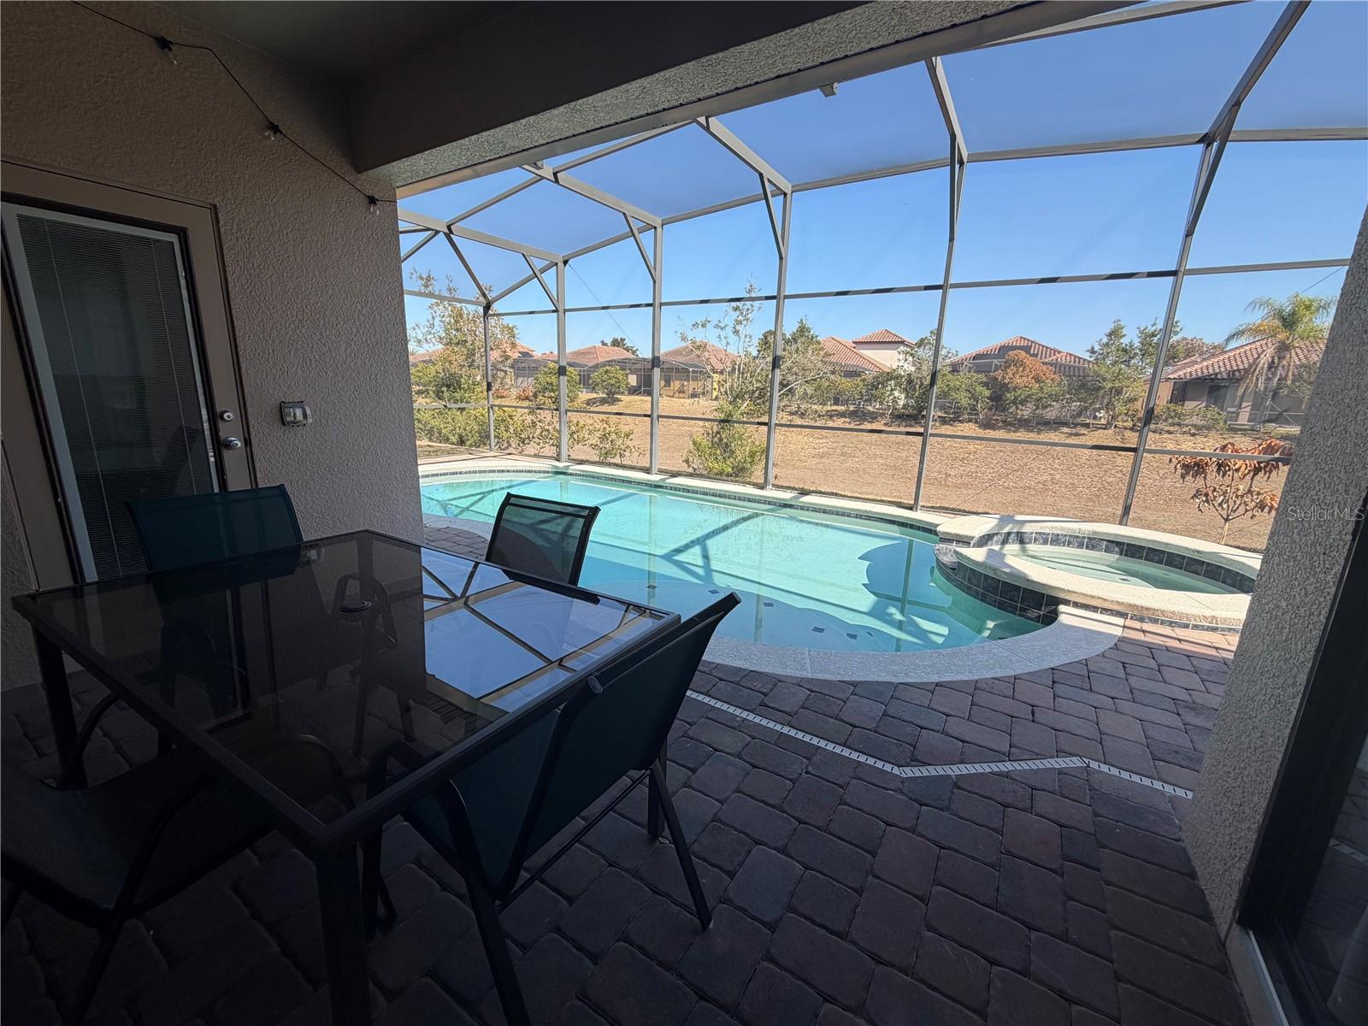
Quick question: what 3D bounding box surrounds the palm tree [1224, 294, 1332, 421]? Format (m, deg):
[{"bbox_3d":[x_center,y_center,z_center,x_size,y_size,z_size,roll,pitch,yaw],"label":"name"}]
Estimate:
[{"bbox_3d":[29.411,-7.627,27.493,4.400,6.510,4.400,-10,17,-43],"label":"palm tree"}]

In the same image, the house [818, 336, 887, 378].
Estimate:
[{"bbox_3d":[13.867,-13.093,51.095,12.400,6.187,12.500,10,15,33],"label":"house"}]

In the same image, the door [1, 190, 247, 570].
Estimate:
[{"bbox_3d":[-2.552,-0.409,2.579,0.060,2.040,0.830,10,15,33],"label":"door"}]

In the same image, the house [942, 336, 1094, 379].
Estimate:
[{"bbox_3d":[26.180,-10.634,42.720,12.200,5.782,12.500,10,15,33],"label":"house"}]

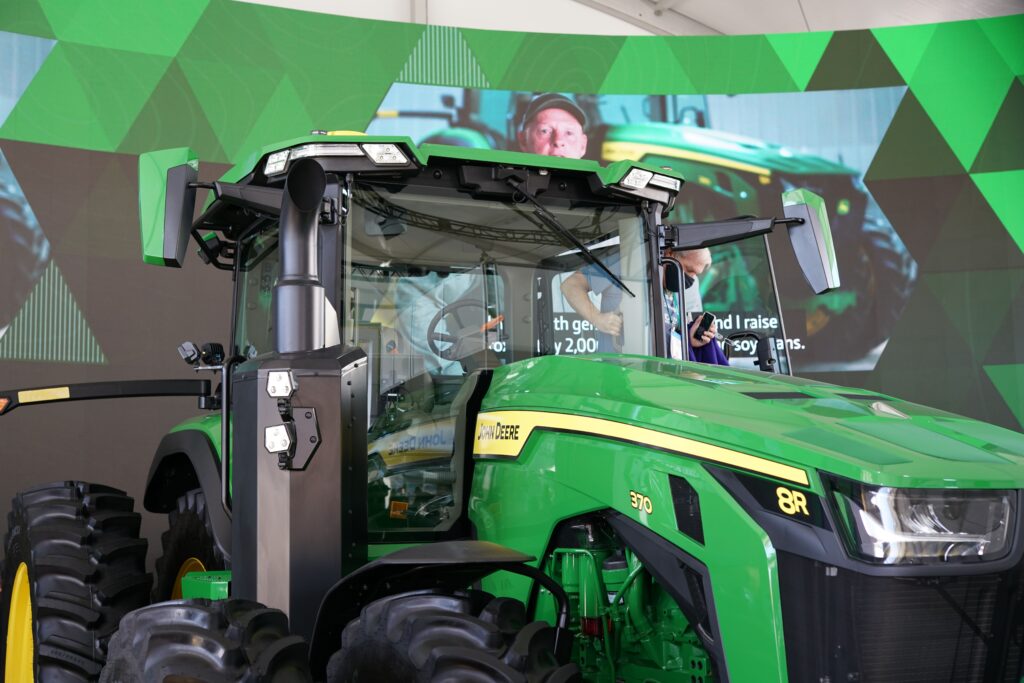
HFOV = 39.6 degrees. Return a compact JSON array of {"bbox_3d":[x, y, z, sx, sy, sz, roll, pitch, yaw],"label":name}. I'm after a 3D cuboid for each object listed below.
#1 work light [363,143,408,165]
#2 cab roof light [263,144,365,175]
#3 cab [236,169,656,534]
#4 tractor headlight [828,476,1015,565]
[{"bbox_3d":[-0.514,-0.755,5.715,0.195,0.083,0.067,1,-8,-12],"label":"work light"},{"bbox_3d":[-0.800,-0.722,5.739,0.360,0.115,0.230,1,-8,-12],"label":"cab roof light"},{"bbox_3d":[-0.260,0.169,6.497,1.640,1.460,1.640,2,-8,-24],"label":"cab"},{"bbox_3d":[0.918,0.399,3.202,0.349,0.188,0.212,1,-8,-14],"label":"tractor headlight"}]

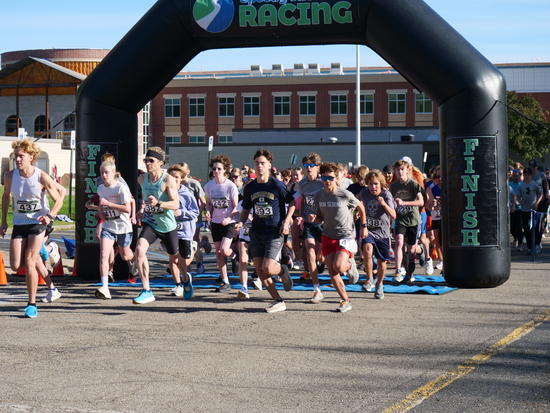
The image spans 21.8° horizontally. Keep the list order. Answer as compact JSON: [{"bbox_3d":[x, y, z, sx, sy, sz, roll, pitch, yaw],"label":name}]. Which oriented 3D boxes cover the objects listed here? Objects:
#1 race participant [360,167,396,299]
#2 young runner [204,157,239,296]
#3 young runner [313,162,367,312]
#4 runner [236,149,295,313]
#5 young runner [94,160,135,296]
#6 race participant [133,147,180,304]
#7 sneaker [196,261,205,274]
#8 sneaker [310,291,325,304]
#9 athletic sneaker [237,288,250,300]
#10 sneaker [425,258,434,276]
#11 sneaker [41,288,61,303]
[{"bbox_3d":[1.209,0.318,16.864,0.460,1.500,0.680,0,1,14],"label":"race participant"},{"bbox_3d":[-0.668,0.198,17.842,0.460,1.706,0.720,0,1,22],"label":"young runner"},{"bbox_3d":[0.670,0.314,15.088,0.560,1.573,0.780,0,1,16],"label":"young runner"},{"bbox_3d":[-0.100,0.243,15.087,0.580,1.715,0.820,0,1,18],"label":"runner"},{"bbox_3d":[-1.871,0.267,16.815,0.480,1.604,0.850,1,1,28],"label":"young runner"},{"bbox_3d":[-1.298,0.201,16.199,0.540,1.759,1.000,1,1,33],"label":"race participant"},{"bbox_3d":[-1.095,0.908,21.116,0.100,0.120,0.270,0,21,12],"label":"sneaker"},{"bbox_3d":[0.478,1.019,16.105,0.100,0.125,0.280,1,13,27],"label":"sneaker"},{"bbox_3d":[-0.371,1.009,16.686,0.095,0.115,0.260,0,-4,22],"label":"athletic sneaker"},{"bbox_3d":[2.259,0.885,20.916,0.100,0.130,0.280,0,31,10],"label":"sneaker"},{"bbox_3d":[-2.535,1.009,16.224,0.100,0.125,0.280,1,13,40],"label":"sneaker"}]

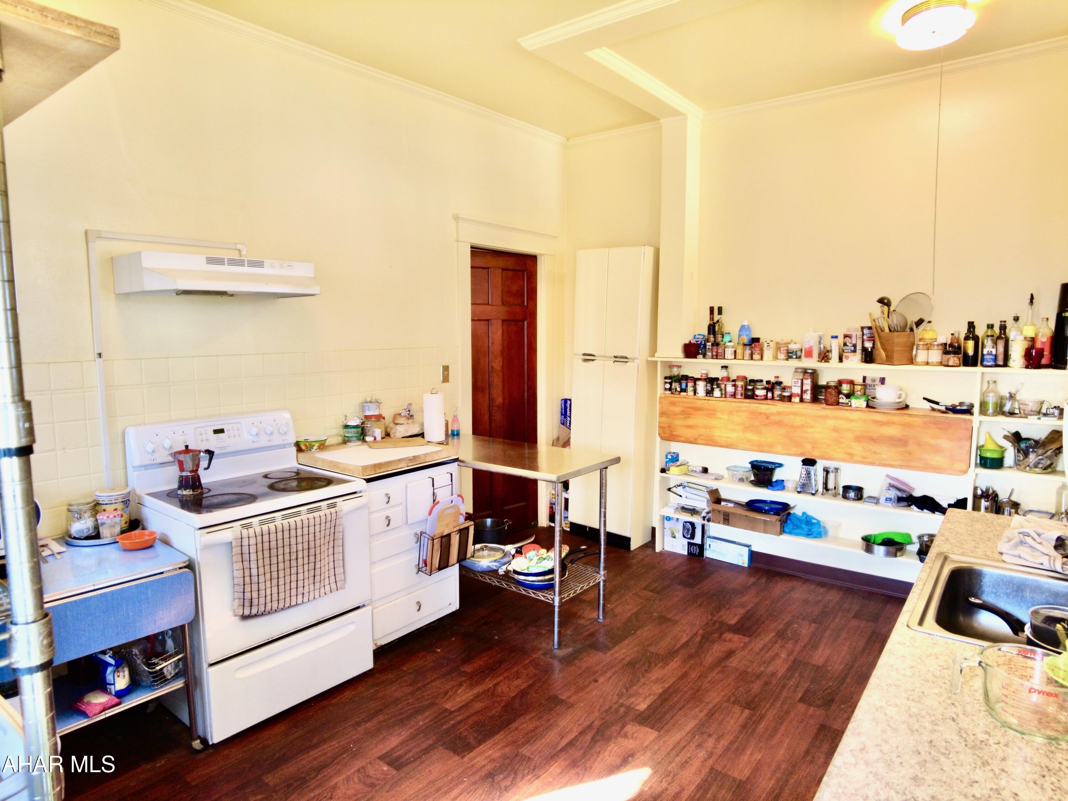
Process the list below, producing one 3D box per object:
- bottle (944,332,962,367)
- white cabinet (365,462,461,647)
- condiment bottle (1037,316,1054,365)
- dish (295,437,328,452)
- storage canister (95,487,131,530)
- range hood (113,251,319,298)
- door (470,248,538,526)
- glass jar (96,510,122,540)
[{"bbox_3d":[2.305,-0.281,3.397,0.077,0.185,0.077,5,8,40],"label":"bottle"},{"bbox_3d":[-0.845,0.779,3.449,0.560,0.878,0.625,5,8,40],"label":"white cabinet"},{"bbox_3d":[2.659,-0.305,3.197,0.067,0.256,0.067,5,8,40],"label":"condiment bottle"},{"bbox_3d":[-1.193,0.240,3.316,0.158,0.065,0.158,0,7,0],"label":"dish"},{"bbox_3d":[-1.788,0.457,2.622,0.119,0.154,0.119,5,8,40],"label":"storage canister"},{"bbox_3d":[-1.363,-0.549,2.752,0.448,0.150,0.755,5,9,38],"label":"range hood"},{"bbox_3d":[-0.240,-0.005,4.591,0.045,2.162,0.825,5,8,40],"label":"door"},{"bbox_3d":[-1.663,0.485,2.418,0.080,0.100,0.080,5,9,38],"label":"glass jar"}]

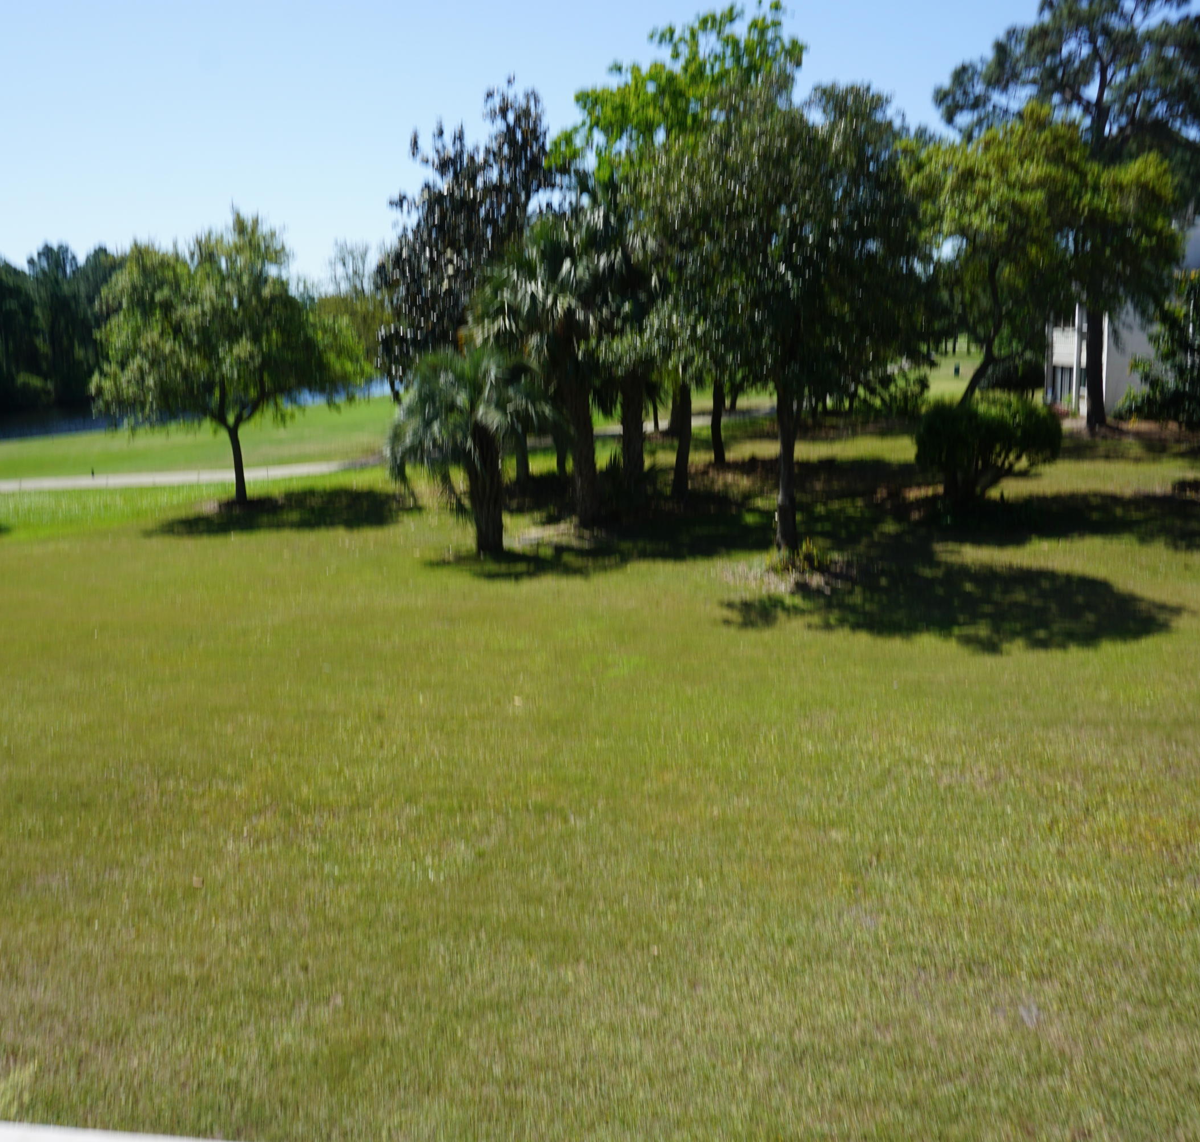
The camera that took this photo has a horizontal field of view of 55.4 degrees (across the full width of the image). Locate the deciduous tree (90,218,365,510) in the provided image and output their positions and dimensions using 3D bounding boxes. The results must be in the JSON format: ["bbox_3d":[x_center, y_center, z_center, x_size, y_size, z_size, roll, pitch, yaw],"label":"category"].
[{"bbox_3d":[-11.024,-6.248,33.929,8.050,8.420,8.050,-3,12,0],"label":"deciduous tree"}]

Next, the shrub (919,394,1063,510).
[{"bbox_3d":[8.942,-2.820,26.261,3.390,2.470,3.220,-3,12,0],"label":"shrub"}]

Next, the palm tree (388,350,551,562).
[{"bbox_3d":[-2.532,-2.371,23.158,3.380,4.190,3.380,-3,12,0],"label":"palm tree"}]

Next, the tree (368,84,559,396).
[{"bbox_3d":[-3.863,-8.551,34.745,5.850,11.760,5.850,-3,12,0],"label":"tree"}]

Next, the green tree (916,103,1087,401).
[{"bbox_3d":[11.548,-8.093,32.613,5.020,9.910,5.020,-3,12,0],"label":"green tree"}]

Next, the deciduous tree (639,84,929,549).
[{"bbox_3d":[3.445,-4.459,21.025,5.320,8.430,5.320,-3,12,0],"label":"deciduous tree"}]

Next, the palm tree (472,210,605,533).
[{"bbox_3d":[-1.012,-4.471,25.992,3.470,6.970,3.470,-3,12,0],"label":"palm tree"}]

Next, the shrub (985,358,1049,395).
[{"bbox_3d":[20.770,-9.618,56.983,3.420,1.980,3.070,-3,12,0],"label":"shrub"}]

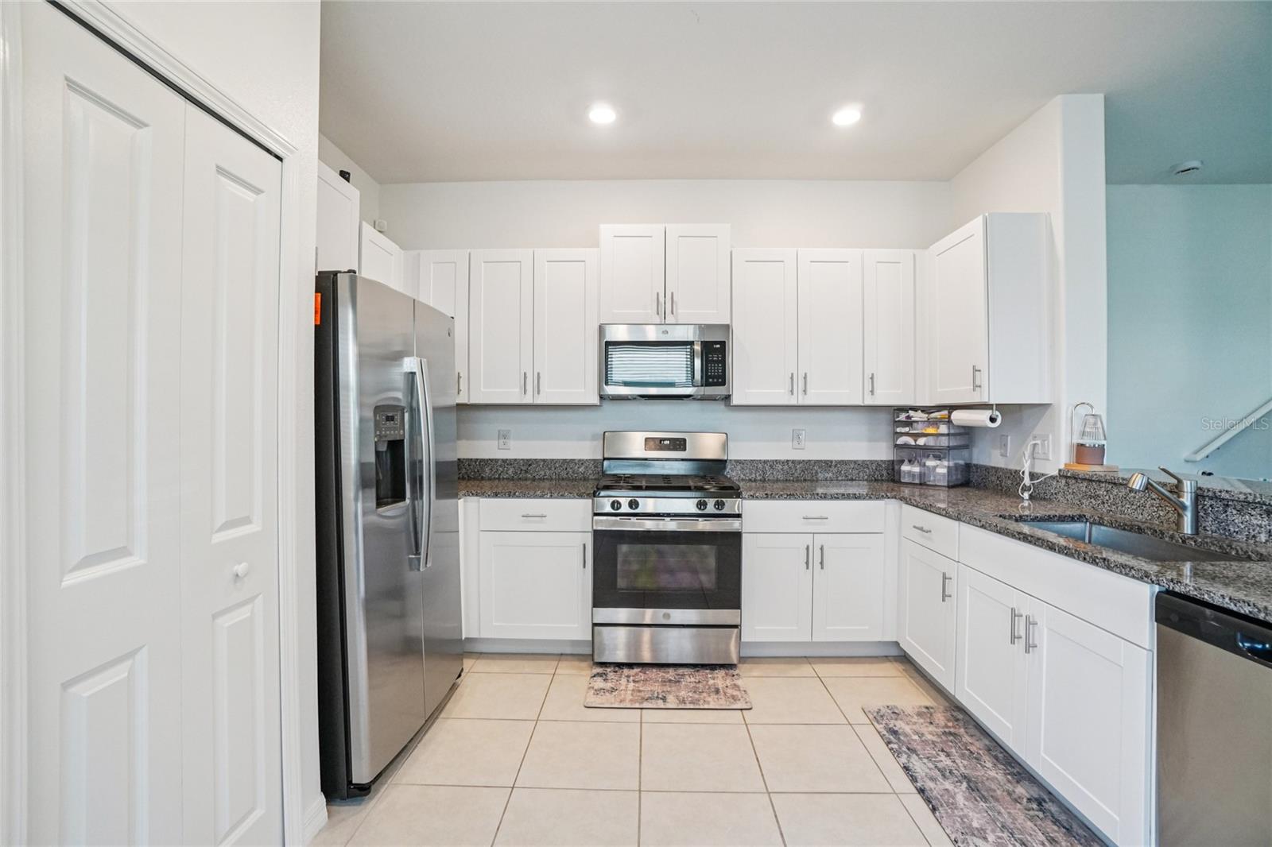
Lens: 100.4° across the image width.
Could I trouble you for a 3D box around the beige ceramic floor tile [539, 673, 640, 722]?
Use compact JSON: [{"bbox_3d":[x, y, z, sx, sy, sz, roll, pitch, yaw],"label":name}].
[{"bbox_3d":[-0.195,1.282,2.480,0.444,0.010,0.430,0,0,1],"label":"beige ceramic floor tile"}]

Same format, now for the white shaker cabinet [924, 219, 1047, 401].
[{"bbox_3d":[1.840,-0.557,2.810,0.319,0.914,0.516,0,0,1],"label":"white shaker cabinet"}]

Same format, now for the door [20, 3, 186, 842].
[{"bbox_3d":[-1.079,0.264,1.081,0.035,2.015,0.318,0,0,1],"label":"door"}]

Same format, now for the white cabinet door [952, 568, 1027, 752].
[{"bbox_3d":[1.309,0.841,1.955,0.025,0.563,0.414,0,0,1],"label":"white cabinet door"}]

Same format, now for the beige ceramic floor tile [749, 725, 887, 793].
[{"bbox_3d":[0.686,1.284,2.042,0.444,0.010,0.430,0,0,1],"label":"beige ceramic floor tile"}]

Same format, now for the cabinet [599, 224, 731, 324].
[{"bbox_3d":[0.177,-0.873,3.253,0.764,0.580,0.335,0,0,1],"label":"cabinet"}]

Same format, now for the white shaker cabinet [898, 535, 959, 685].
[{"bbox_3d":[1.659,0.880,2.506,0.575,0.578,0.495,0,0,1],"label":"white shaker cabinet"}]

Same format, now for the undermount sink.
[{"bbox_3d":[1.570,0.485,1.745,0.410,0.210,0.720,0,0,2],"label":"undermount sink"}]

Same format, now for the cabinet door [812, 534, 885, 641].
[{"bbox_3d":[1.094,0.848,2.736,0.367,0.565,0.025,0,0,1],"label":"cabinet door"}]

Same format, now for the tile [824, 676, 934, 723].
[{"bbox_3d":[1.140,1.285,2.454,0.446,0.010,0.426,0,0,1],"label":"tile"}]

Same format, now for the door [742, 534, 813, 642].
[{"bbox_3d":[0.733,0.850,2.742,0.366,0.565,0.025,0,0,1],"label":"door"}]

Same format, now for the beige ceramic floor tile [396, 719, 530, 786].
[{"bbox_3d":[-0.643,1.282,2.076,0.444,0.010,0.430,0,0,1],"label":"beige ceramic floor tile"}]

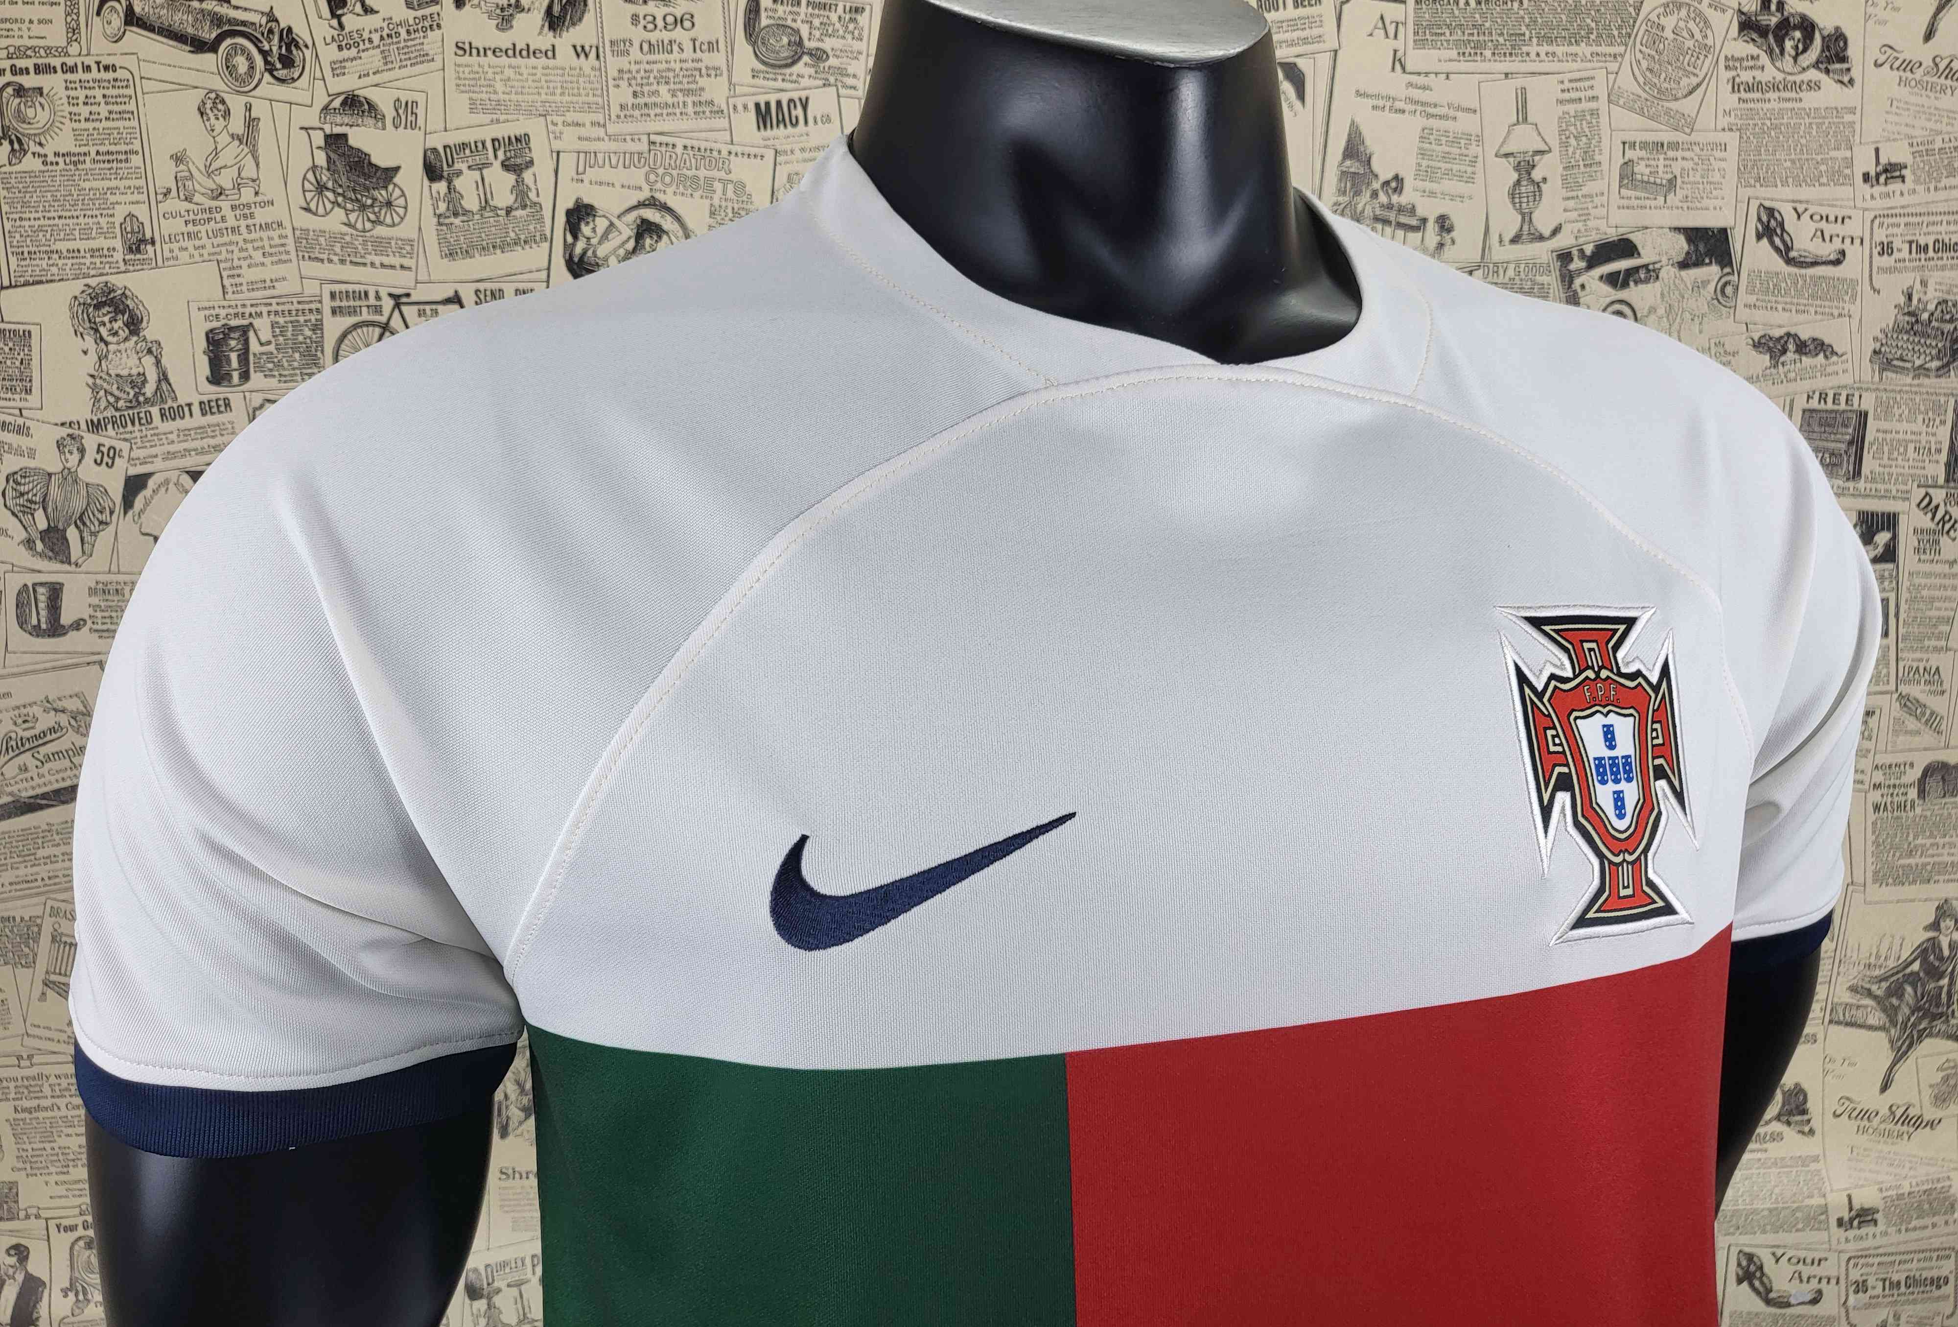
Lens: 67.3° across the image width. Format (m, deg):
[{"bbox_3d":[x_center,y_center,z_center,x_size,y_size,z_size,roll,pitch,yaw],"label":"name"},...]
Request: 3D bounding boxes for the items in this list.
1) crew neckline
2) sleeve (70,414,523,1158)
[{"bbox_3d":[0.034,-0.110,0.411,0.183,0.090,0.150,-2,4,-18],"label":"crew neckline"},{"bbox_3d":[-0.160,0.020,0.361,0.112,0.160,0.135,-2,4,-18],"label":"sleeve"}]

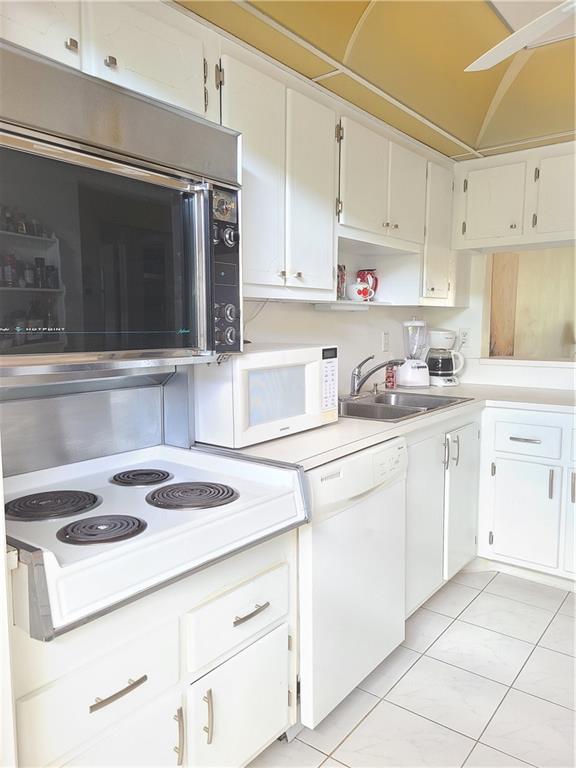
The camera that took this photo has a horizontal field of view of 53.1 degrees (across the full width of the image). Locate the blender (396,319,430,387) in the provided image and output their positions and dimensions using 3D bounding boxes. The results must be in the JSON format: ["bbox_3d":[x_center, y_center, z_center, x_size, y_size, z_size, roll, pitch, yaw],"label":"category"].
[{"bbox_3d":[0.717,-0.180,3.344,0.180,0.390,0.190,-2,7,-20],"label":"blender"}]

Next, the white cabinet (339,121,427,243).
[{"bbox_3d":[0.328,-0.885,2.675,0.310,0.412,0.805,5,8,37],"label":"white cabinet"}]

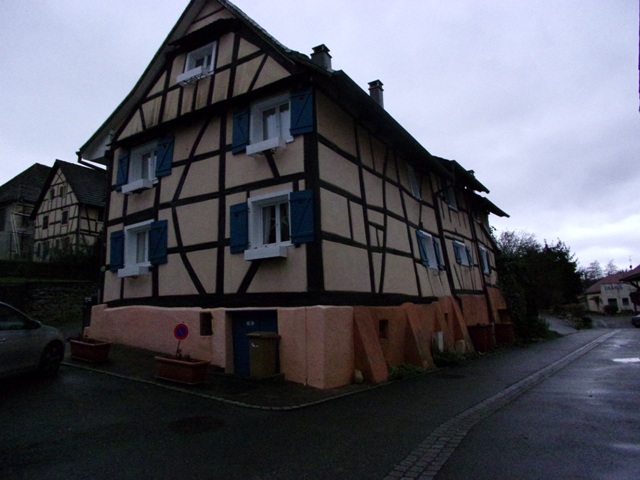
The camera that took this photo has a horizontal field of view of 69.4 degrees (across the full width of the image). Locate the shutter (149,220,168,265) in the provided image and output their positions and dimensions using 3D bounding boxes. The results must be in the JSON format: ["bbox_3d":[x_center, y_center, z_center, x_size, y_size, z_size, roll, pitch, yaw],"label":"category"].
[{"bbox_3d":[-4.514,0.079,13.000,0.680,1.200,0.050,-8,-11,35],"label":"shutter"}]

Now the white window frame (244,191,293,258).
[{"bbox_3d":[-1.220,-0.372,10.742,1.350,1.450,0.300,-8,-11,35],"label":"white window frame"}]

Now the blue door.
[{"bbox_3d":[-1.451,2.442,10.904,1.500,1.500,0.080,-8,-11,35],"label":"blue door"}]

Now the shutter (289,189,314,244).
[{"bbox_3d":[-0.383,-0.509,10.220,0.620,1.190,0.050,-8,-11,35],"label":"shutter"}]

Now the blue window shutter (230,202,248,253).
[{"bbox_3d":[-1.965,-0.275,11.351,0.600,1.200,0.050,-8,-11,35],"label":"blue window shutter"}]

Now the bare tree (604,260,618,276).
[{"bbox_3d":[56.890,8.962,89.231,3.500,10.100,3.500,-7,-10,32],"label":"bare tree"}]

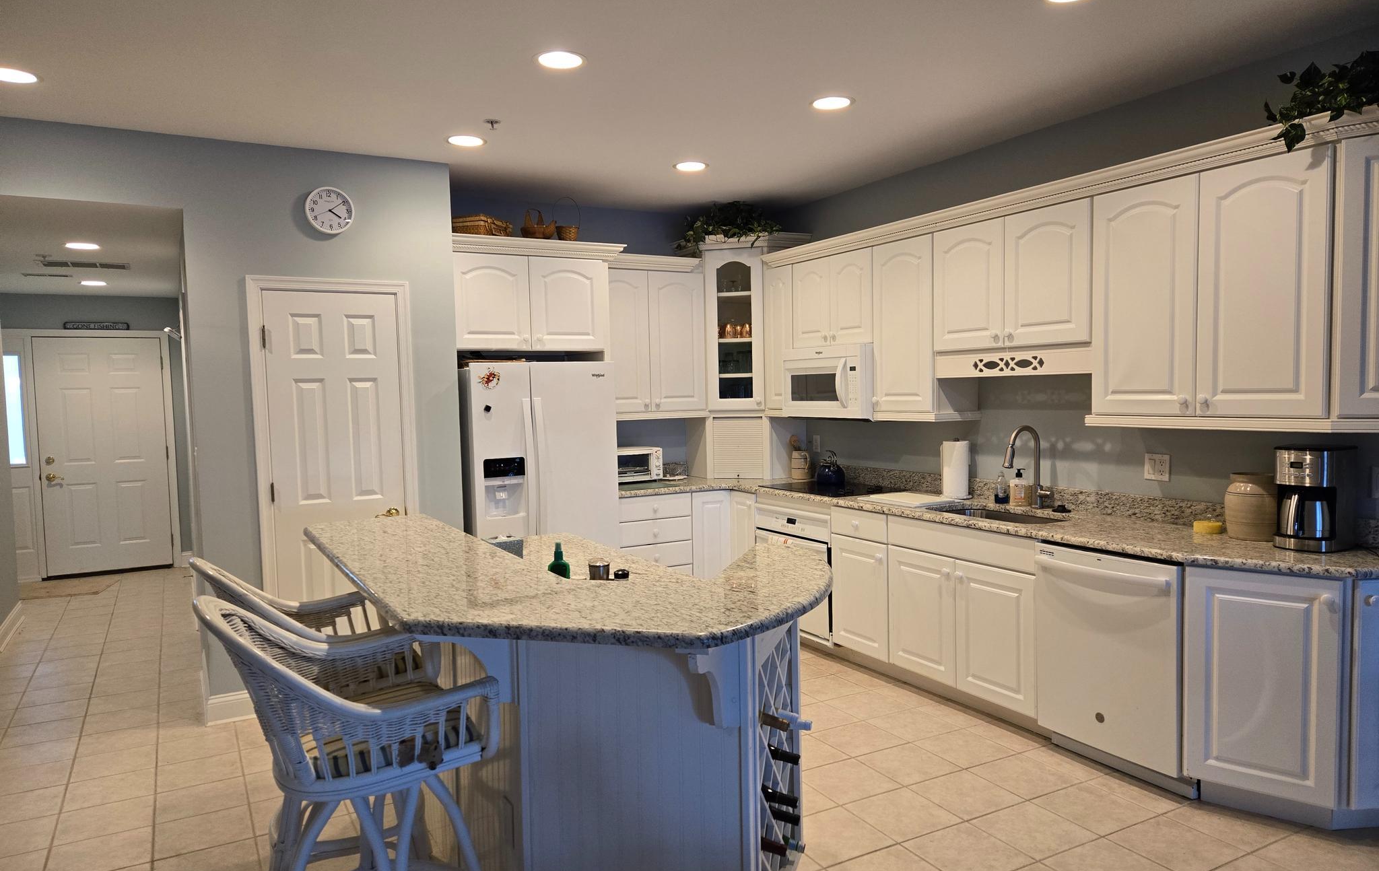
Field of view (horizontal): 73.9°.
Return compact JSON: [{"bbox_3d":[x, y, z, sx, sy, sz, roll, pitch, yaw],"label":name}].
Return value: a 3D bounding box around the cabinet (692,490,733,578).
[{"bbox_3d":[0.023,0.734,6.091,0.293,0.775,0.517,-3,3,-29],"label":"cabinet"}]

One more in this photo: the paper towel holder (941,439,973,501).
[{"bbox_3d":[1.419,0.172,4.864,0.165,0.315,0.165,-3,3,-29],"label":"paper towel holder"}]

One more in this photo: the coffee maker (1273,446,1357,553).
[{"bbox_3d":[2.254,0.226,3.302,0.230,0.360,0.185,-3,3,-30],"label":"coffee maker"}]

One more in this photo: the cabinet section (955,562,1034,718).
[{"bbox_3d":[1.355,0.883,4.046,0.025,0.600,0.450,-3,3,-30],"label":"cabinet section"}]

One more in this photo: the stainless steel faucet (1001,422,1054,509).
[{"bbox_3d":[1.595,0.154,4.341,0.260,0.396,0.105,-3,3,-29],"label":"stainless steel faucet"}]

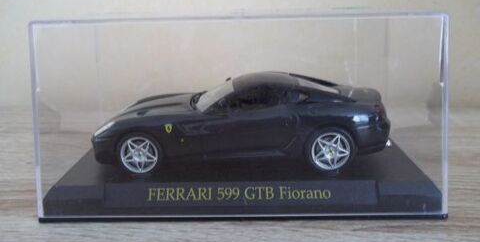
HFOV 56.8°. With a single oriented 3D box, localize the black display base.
[{"bbox_3d":[0.001,0.018,0.165,0.124,0.009,0.064,-1,15,1],"label":"black display base"}]

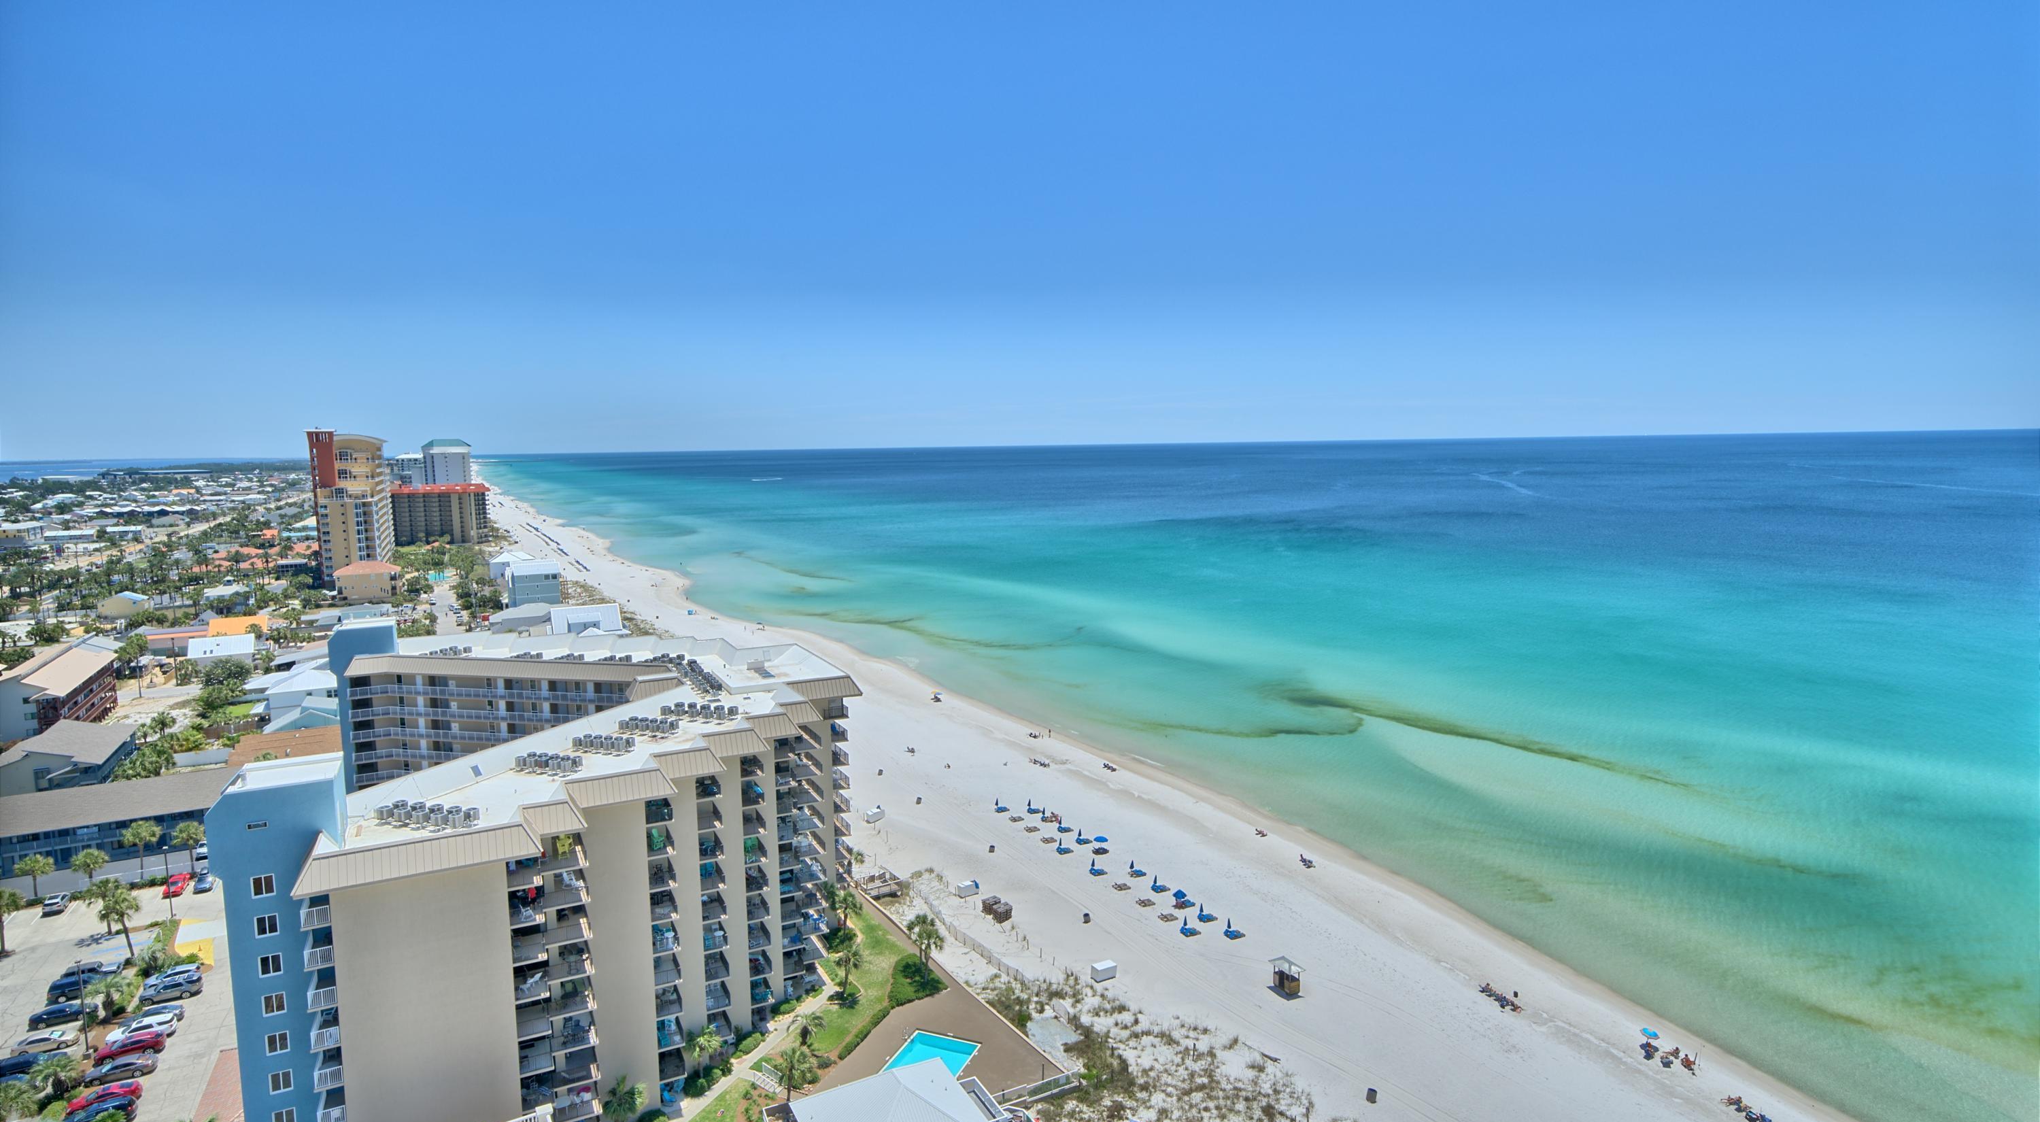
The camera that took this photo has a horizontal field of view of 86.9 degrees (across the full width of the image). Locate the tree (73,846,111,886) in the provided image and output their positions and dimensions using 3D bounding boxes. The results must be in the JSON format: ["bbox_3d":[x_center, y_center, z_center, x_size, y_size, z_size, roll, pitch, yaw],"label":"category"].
[{"bbox_3d":[-114.238,38.026,132.426,3.500,4.900,3.500,-1,6,0],"label":"tree"}]

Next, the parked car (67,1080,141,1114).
[{"bbox_3d":[-74.251,43.472,87.450,4.700,1.420,1.830,-4,7,-28],"label":"parked car"}]

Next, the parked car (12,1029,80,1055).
[{"bbox_3d":[-86.789,42.711,96.074,4.650,1.450,1.800,-4,7,-26],"label":"parked car"}]

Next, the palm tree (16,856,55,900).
[{"bbox_3d":[-117.368,37.767,128.306,4.400,5.200,4.400,-1,6,0],"label":"palm tree"}]

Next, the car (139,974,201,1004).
[{"bbox_3d":[-82.259,41.571,104.569,4.750,1.700,1.900,-4,7,-25],"label":"car"}]

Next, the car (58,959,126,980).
[{"bbox_3d":[-94.160,41.841,109.040,4.950,1.830,1.950,-4,7,-27],"label":"car"}]

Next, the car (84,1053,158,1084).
[{"bbox_3d":[-76.209,43.038,91.492,4.750,1.460,1.830,-4,7,-27],"label":"car"}]

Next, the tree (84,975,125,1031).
[{"bbox_3d":[-85.988,41.334,101.208,3.200,4.200,3.200,-1,6,0],"label":"tree"}]

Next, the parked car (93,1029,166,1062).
[{"bbox_3d":[-78.934,43.147,95.621,4.750,1.700,1.880,-4,7,-28],"label":"parked car"}]

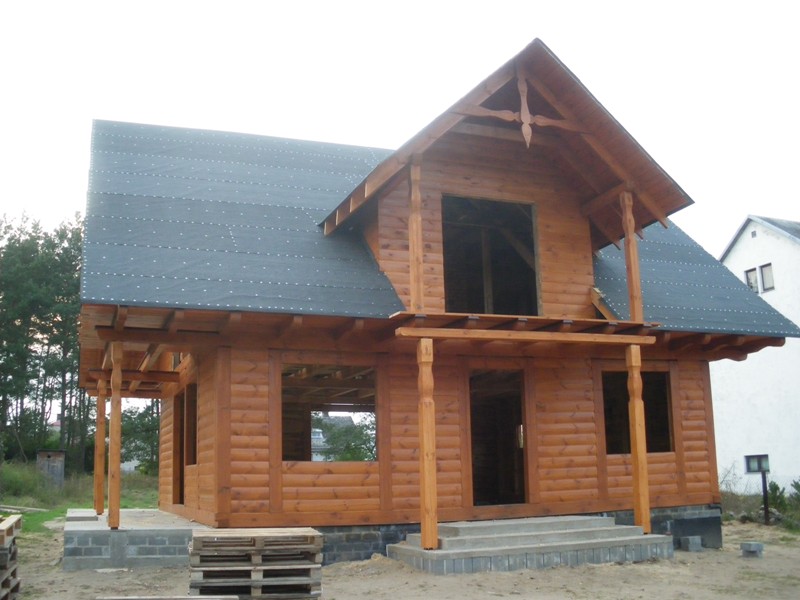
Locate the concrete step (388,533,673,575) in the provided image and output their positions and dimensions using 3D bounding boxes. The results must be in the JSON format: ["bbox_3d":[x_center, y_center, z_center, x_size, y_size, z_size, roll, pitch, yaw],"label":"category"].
[{"bbox_3d":[1.858,3.618,11.998,3.750,0.270,1.780,3,-13,-21],"label":"concrete step"}]

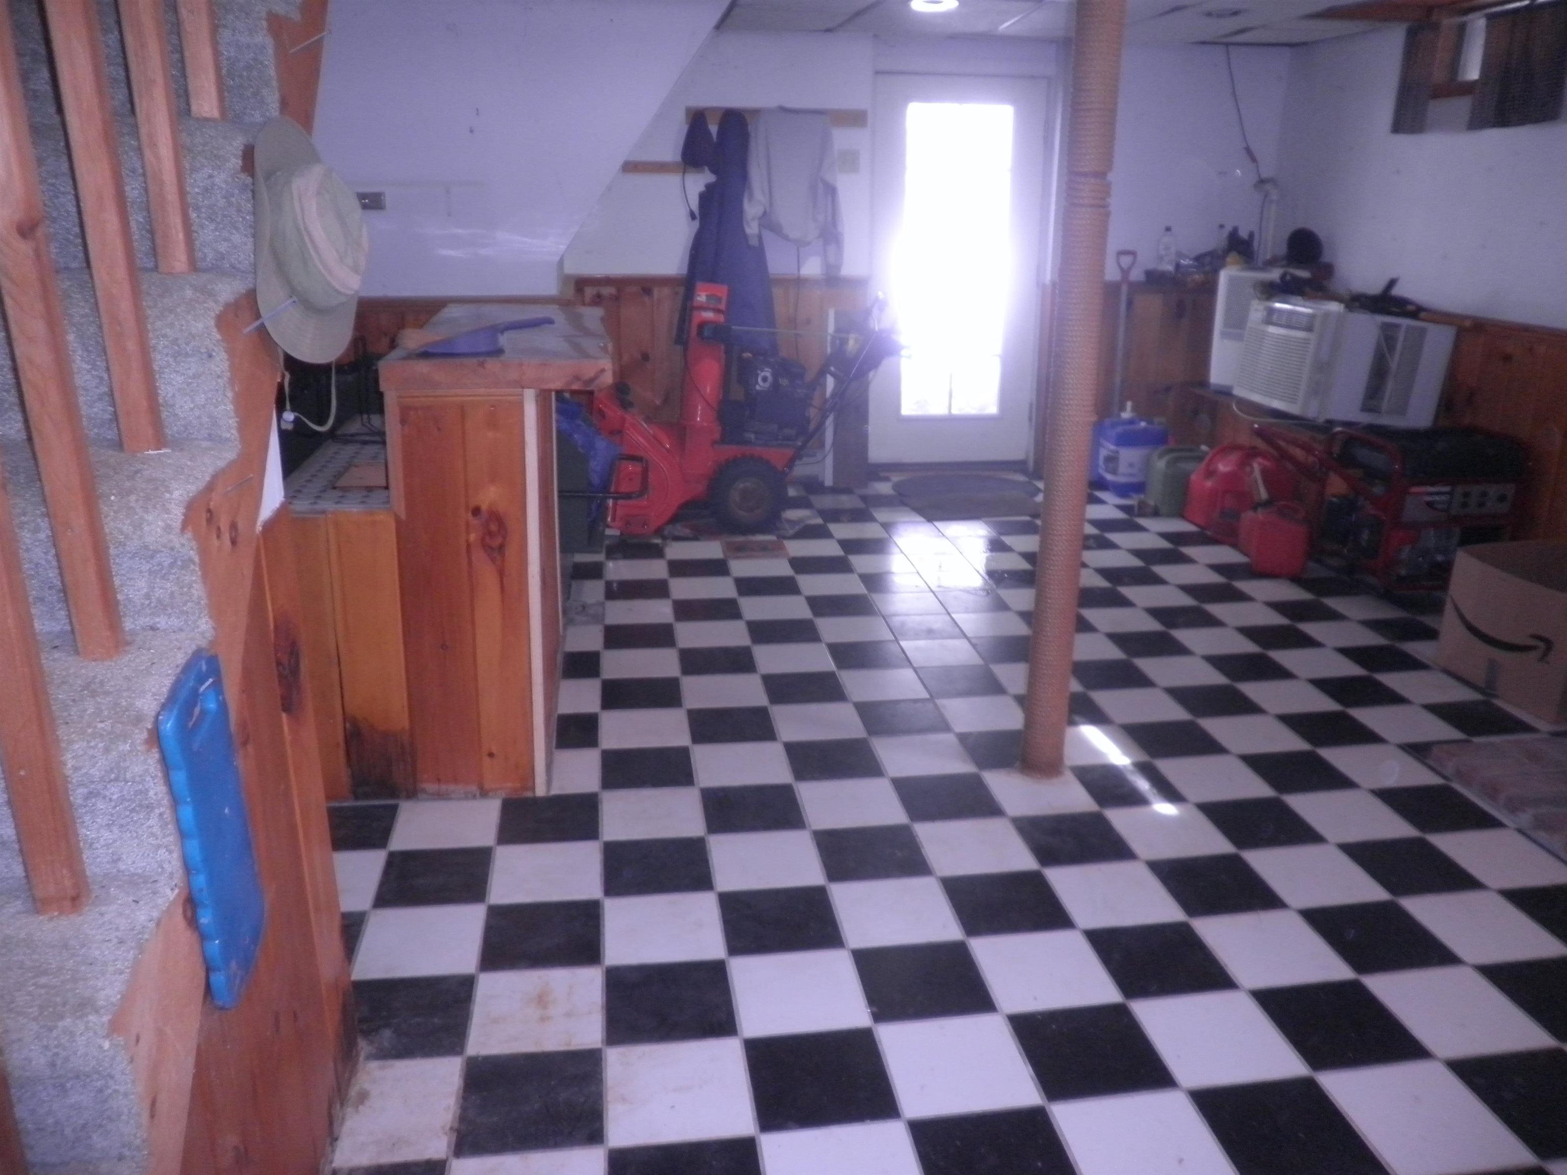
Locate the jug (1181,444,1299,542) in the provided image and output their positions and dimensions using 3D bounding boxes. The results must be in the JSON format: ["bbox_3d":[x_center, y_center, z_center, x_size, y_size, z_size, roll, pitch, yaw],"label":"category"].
[{"bbox_3d":[2.119,-0.451,5.450,0.294,0.375,0.456,-2,18,-7],"label":"jug"}]

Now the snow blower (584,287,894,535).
[{"bbox_3d":[-0.169,-0.861,5.526,1.417,1.073,0.658,-2,18,-7],"label":"snow blower"}]

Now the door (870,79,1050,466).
[{"bbox_3d":[0.912,-1.652,6.301,0.916,2.004,0.046,-2,18,-7],"label":"door"}]

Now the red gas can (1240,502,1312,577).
[{"bbox_3d":[2.064,-0.222,4.916,0.192,0.273,0.263,0,18,-3],"label":"red gas can"}]

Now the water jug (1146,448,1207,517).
[{"bbox_3d":[1.945,-0.546,5.814,0.283,0.324,0.243,-2,18,-7],"label":"water jug"}]

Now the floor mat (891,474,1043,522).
[{"bbox_3d":[1.017,-0.482,6.090,0.759,0.015,0.931,-2,18,-7],"label":"floor mat"}]

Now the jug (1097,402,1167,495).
[{"bbox_3d":[1.837,-0.732,6.199,0.304,0.435,0.304,-2,18,-7],"label":"jug"}]

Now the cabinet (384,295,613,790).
[{"bbox_3d":[-0.733,-0.173,3.392,0.506,1.093,1.235,-2,18,-7],"label":"cabinet"}]

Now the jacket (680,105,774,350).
[{"bbox_3d":[-0.274,-1.761,5.891,0.506,1.174,0.203,-2,18,-7],"label":"jacket"}]

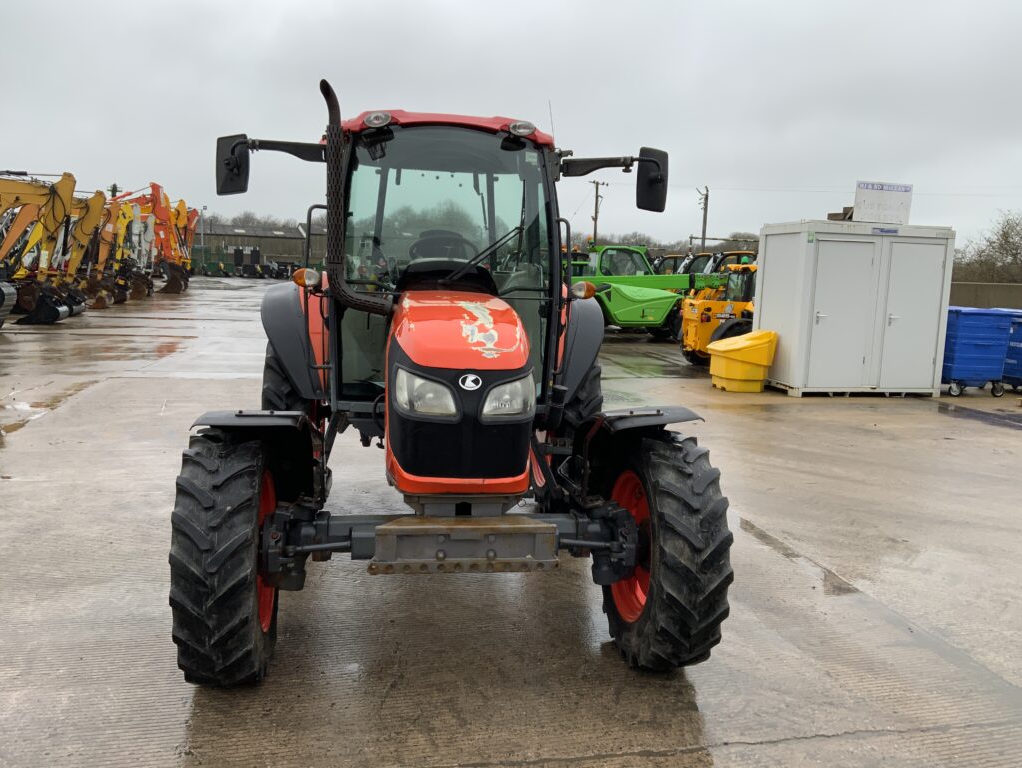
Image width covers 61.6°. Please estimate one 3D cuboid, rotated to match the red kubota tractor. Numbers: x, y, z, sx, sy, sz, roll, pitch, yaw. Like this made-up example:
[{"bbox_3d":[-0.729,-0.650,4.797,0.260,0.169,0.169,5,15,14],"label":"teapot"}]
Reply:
[{"bbox_3d":[-0.379,-0.230,4.859,2.420,2.730,3.800,1,8,-8],"label":"red kubota tractor"}]

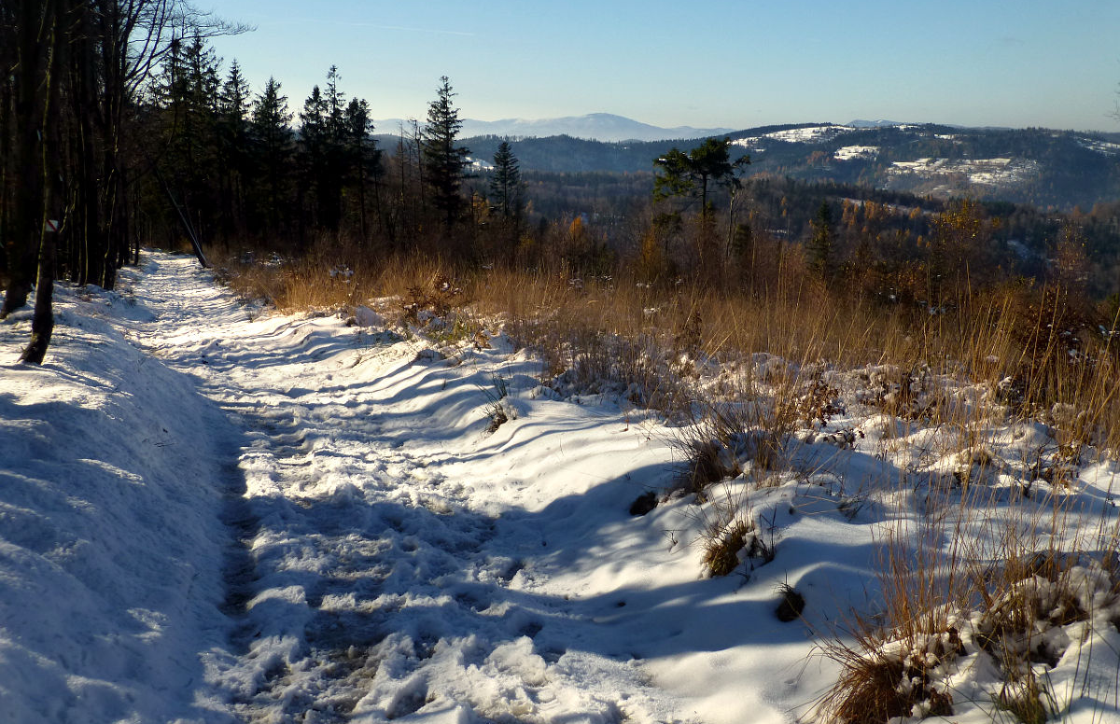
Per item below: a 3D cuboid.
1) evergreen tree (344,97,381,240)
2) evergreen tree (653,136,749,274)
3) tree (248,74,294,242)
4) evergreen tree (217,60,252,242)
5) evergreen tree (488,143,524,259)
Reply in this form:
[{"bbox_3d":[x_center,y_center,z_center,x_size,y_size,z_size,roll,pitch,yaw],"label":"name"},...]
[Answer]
[{"bbox_3d":[-11.657,-11.285,74.169,2.260,8.570,2.150,-2,10,-9],"label":"evergreen tree"},{"bbox_3d":[6.682,-7.357,59.631,4.410,6.490,4.190,1,10,6],"label":"evergreen tree"},{"bbox_3d":[-17.634,-12.336,77.029,2.680,9.900,2.550,-2,10,-13],"label":"tree"},{"bbox_3d":[-20.342,-13.151,78.916,2.170,11.170,2.070,-3,10,-14],"label":"evergreen tree"},{"bbox_3d":[-3.294,-9.910,77.459,2.250,7.280,2.130,0,10,-2],"label":"evergreen tree"}]

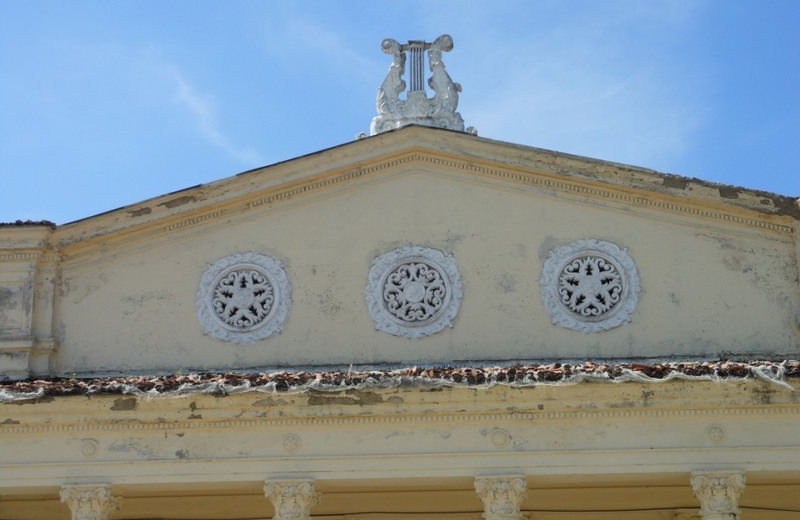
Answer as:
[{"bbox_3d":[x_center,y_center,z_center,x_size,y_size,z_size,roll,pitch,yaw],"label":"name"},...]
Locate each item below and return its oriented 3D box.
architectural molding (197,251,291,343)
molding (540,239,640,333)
[{"bbox_3d":[-2.693,0.632,26.343,1.642,1.639,0.140,-2,-18,6],"label":"architectural molding"},{"bbox_3d":[3.215,0.427,25.746,1.669,1.645,0.140,-2,-18,6],"label":"molding"}]

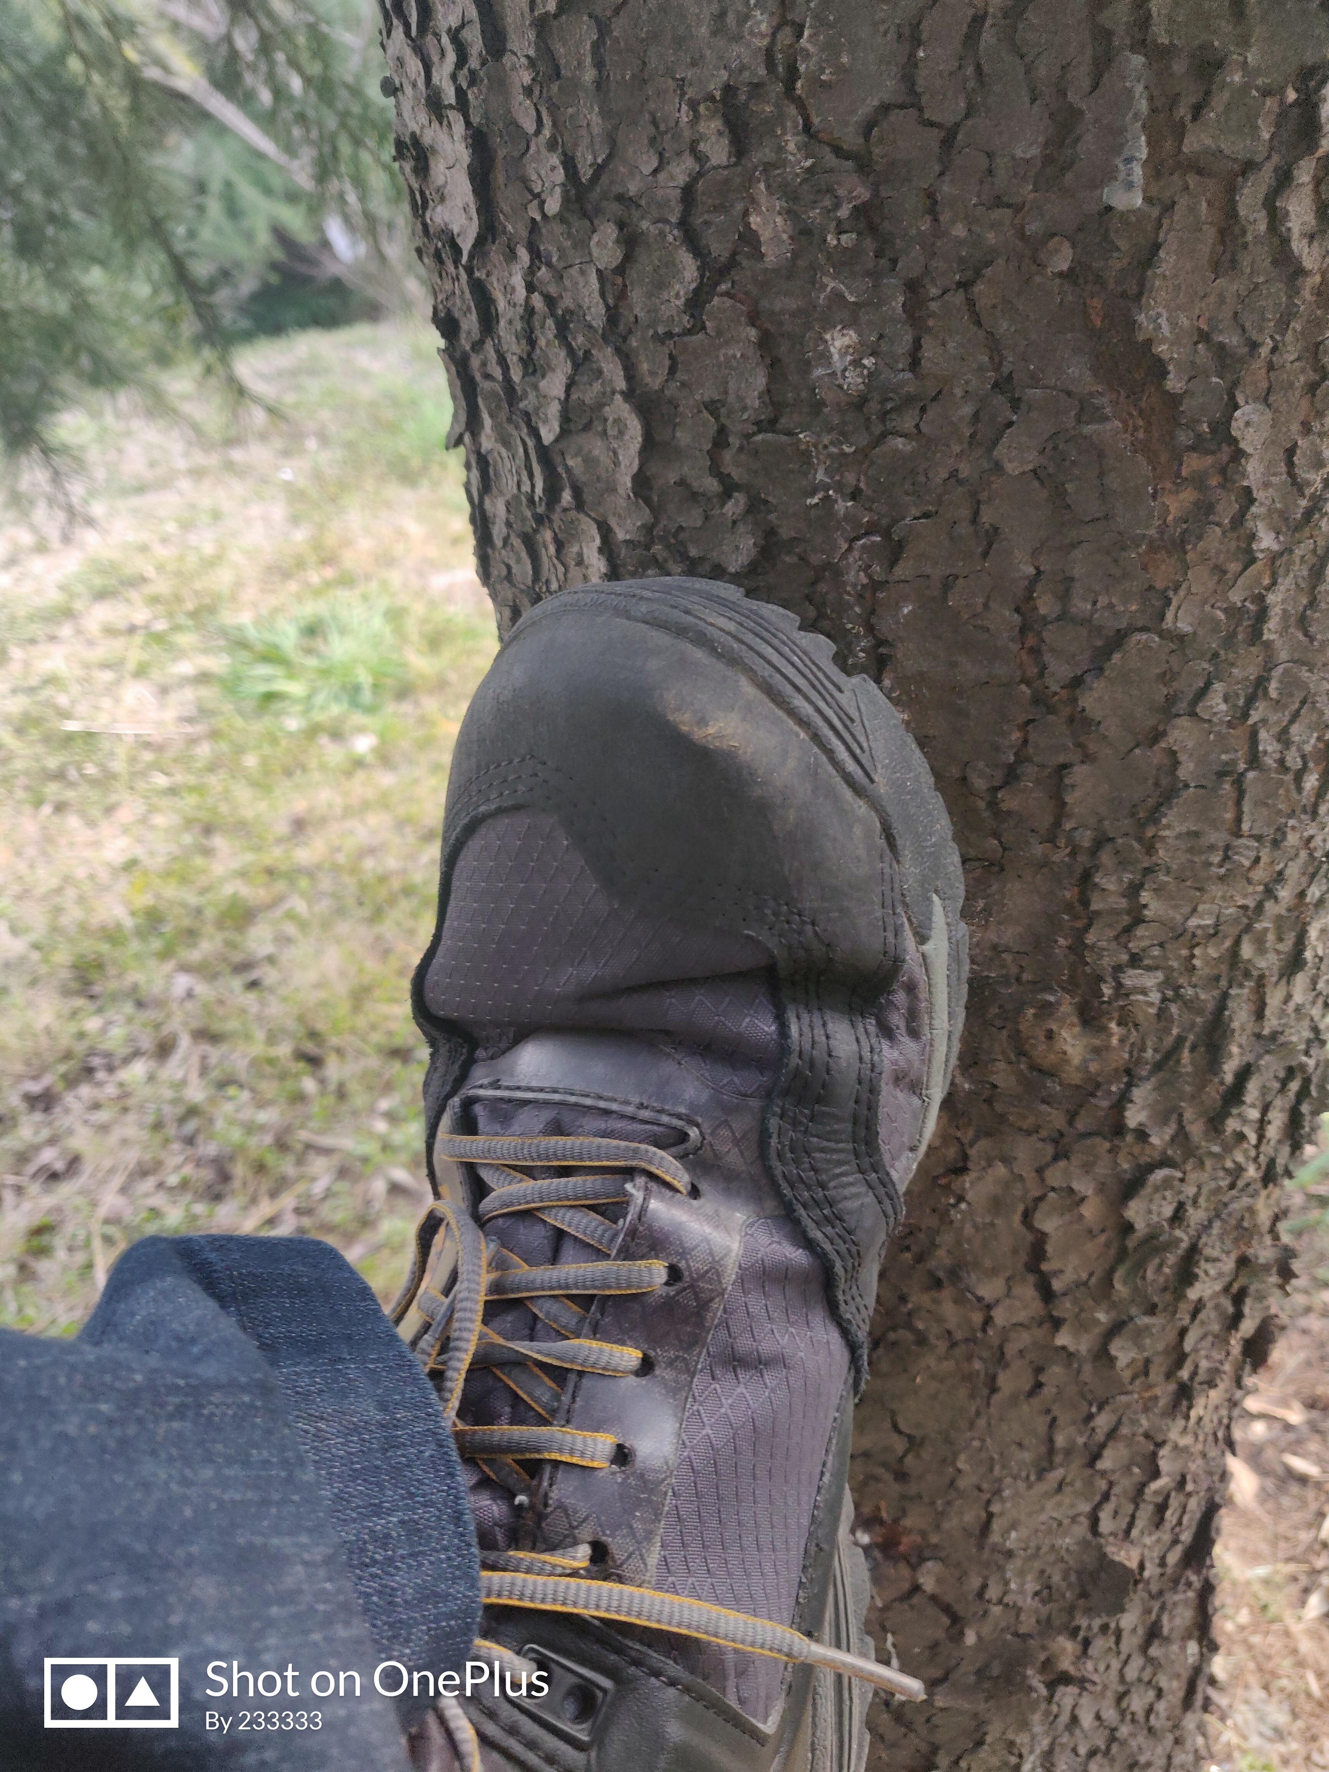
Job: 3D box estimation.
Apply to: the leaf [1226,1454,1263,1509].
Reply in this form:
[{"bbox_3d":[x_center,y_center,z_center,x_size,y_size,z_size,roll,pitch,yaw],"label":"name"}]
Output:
[{"bbox_3d":[0.498,0.510,1.100,0.025,0.014,0.051,-9,32,-4],"label":"leaf"}]

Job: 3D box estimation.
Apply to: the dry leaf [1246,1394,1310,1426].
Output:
[{"bbox_3d":[0.551,0.470,1.155,0.051,0.014,0.023,11,36,25],"label":"dry leaf"}]

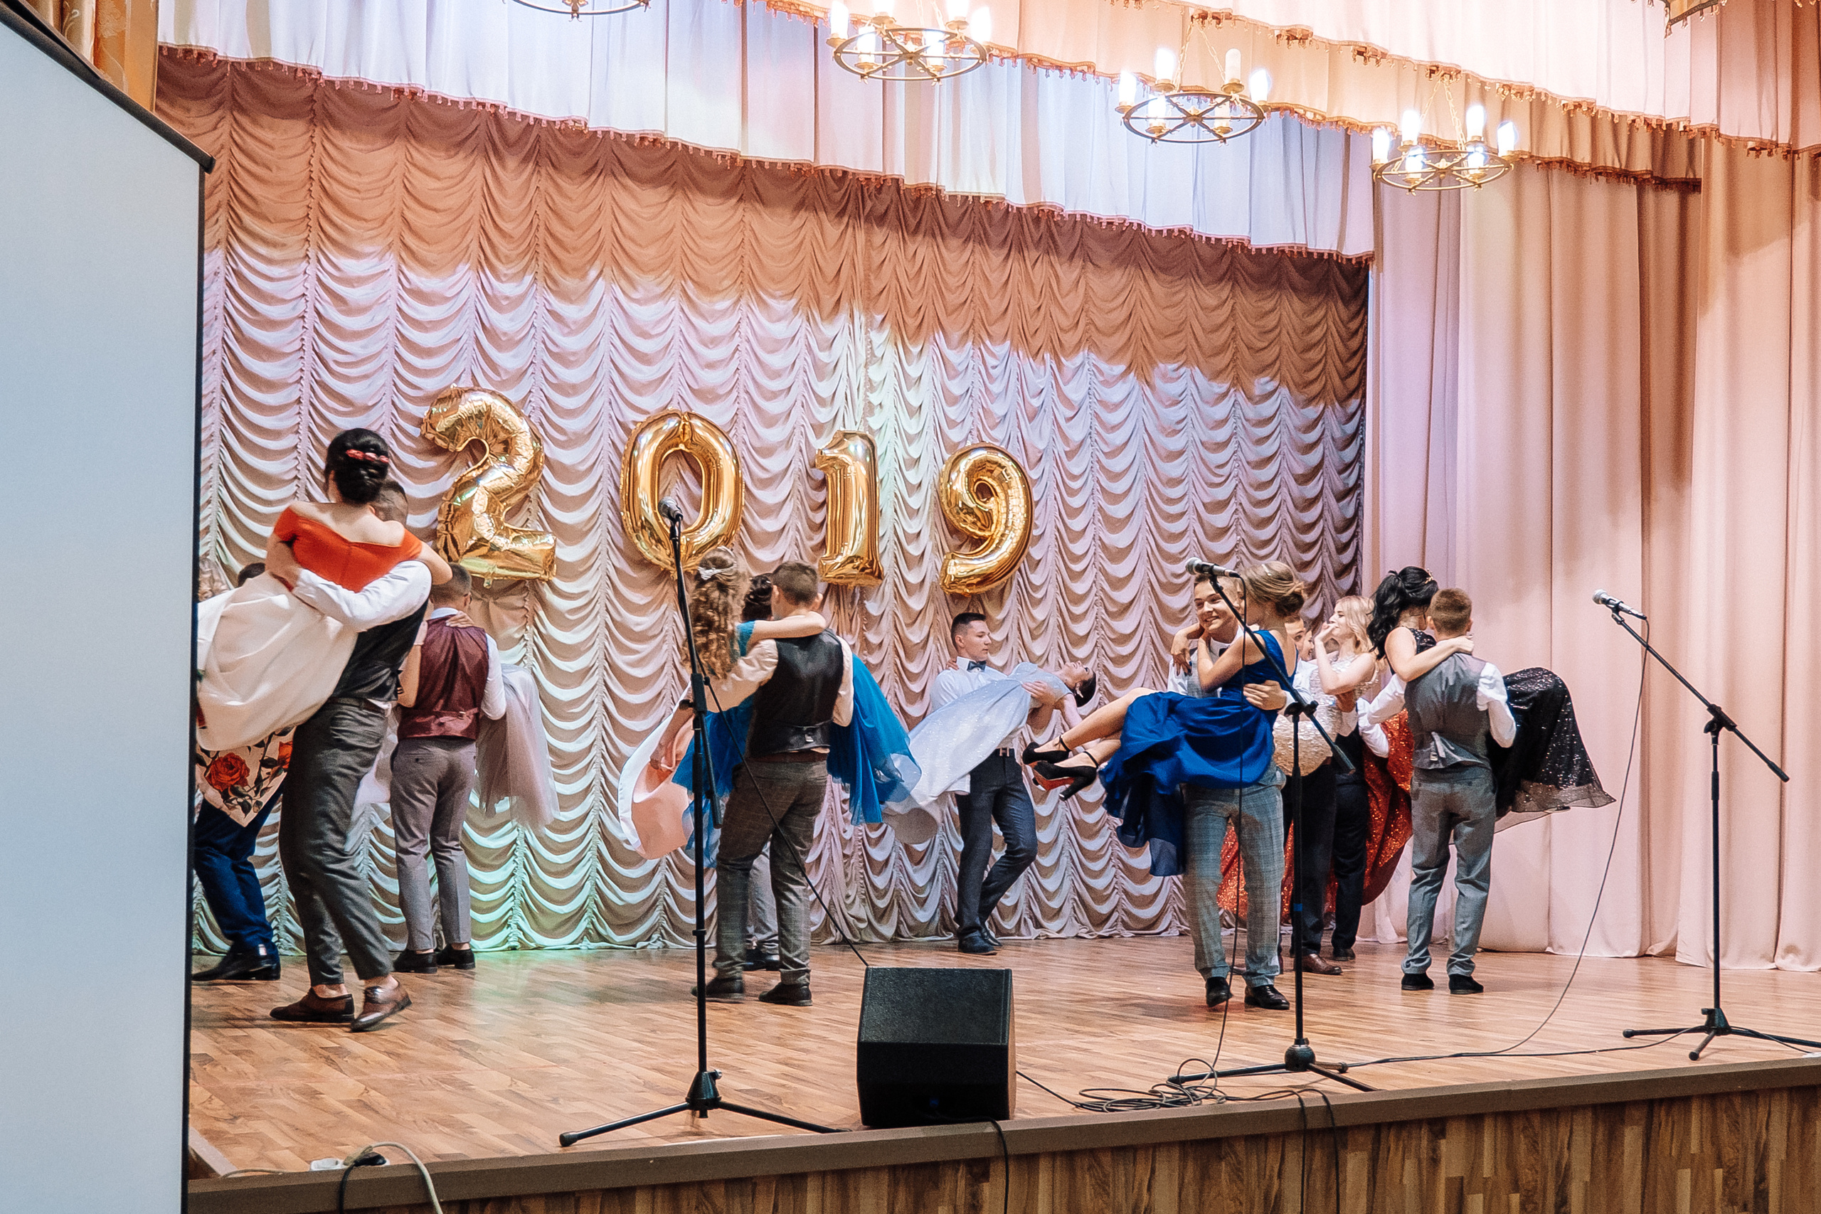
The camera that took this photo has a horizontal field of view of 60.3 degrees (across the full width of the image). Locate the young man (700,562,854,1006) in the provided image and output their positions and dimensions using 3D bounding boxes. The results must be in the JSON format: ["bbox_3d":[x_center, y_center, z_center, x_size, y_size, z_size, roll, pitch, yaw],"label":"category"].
[{"bbox_3d":[-0.535,0.685,6.361,0.570,1.730,0.500,3,-7,-17],"label":"young man"}]

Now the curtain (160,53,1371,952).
[{"bbox_3d":[-0.312,-0.361,8.808,7.350,4.420,0.250,4,-8,-23],"label":"curtain"}]

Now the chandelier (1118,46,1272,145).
[{"bbox_3d":[1.106,-1.989,6.111,0.580,0.240,0.580,1,-7,0],"label":"chandelier"}]

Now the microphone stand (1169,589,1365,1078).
[{"bbox_3d":[1.103,0.625,4.568,0.580,1.460,0.620,6,-9,-37],"label":"microphone stand"}]

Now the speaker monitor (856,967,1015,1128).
[{"bbox_3d":[0.082,1.069,3.864,0.360,0.370,0.380,0,-7,9],"label":"speaker monitor"}]

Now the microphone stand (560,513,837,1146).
[{"bbox_3d":[-0.500,0.515,3.903,0.600,1.460,0.580,3,-7,-14],"label":"microphone stand"}]

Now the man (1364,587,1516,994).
[{"bbox_3d":[2.349,0.800,7.008,0.580,1.760,0.480,-2,-8,21],"label":"man"}]

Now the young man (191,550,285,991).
[{"bbox_3d":[-2.806,0.672,6.602,0.520,1.740,0.520,4,-8,-21],"label":"young man"}]

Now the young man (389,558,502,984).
[{"bbox_3d":[-2.107,0.731,7.179,0.520,1.790,0.460,5,-8,-30],"label":"young man"}]

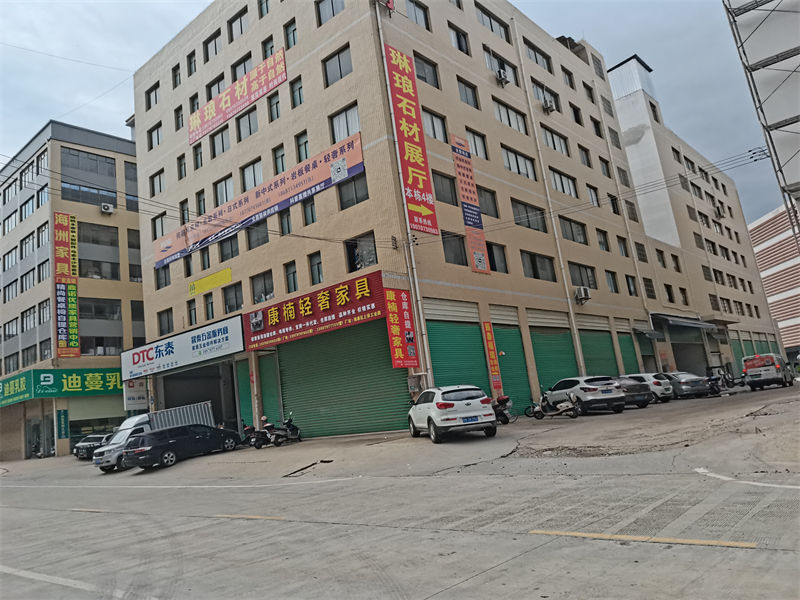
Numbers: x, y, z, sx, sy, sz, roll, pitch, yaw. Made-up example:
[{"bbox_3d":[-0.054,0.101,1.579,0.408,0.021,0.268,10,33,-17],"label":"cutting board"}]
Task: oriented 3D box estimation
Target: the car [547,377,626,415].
[{"bbox_3d":[8.051,4.267,26.586,1.830,1.600,4.380,-6,-11,-11],"label":"car"}]

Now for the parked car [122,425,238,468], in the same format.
[{"bbox_3d":[-9.137,6.190,25.843,1.800,1.560,4.750,-17,-12,37],"label":"parked car"}]

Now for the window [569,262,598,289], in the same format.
[{"bbox_3d":[11.457,-1.497,37.767,0.200,1.500,3.750,-17,-14,39],"label":"window"}]

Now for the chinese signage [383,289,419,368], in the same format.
[{"bbox_3d":[0.120,1.172,24.882,0.060,3.322,1.630,-17,-14,40],"label":"chinese signage"}]

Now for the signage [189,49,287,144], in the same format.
[{"bbox_3d":[-9.220,-11.028,33.070,8.945,1.839,0.120,-15,-13,38],"label":"signage"}]

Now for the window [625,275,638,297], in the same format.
[{"bbox_3d":[16.860,-0.996,43.866,0.200,1.500,1.650,-17,-14,39],"label":"window"}]

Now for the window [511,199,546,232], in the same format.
[{"bbox_3d":[7.312,-4.668,34.072,0.200,1.500,3.750,-17,-14,39],"label":"window"}]

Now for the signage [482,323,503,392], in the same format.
[{"bbox_3d":[4.340,2.565,27.825,0.060,3.150,0.650,-17,-14,39],"label":"signage"}]

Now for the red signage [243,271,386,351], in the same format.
[{"bbox_3d":[-4.398,0.718,28.436,9.799,2.024,0.250,-17,-14,38],"label":"red signage"}]

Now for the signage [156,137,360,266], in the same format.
[{"bbox_3d":[-8.587,-4.644,32.100,18.131,1.808,0.120,-15,-13,38],"label":"signage"}]

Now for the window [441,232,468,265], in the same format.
[{"bbox_3d":[2.475,-2.292,27.613,0.200,1.520,1.800,-17,-14,39],"label":"window"}]

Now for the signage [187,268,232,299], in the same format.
[{"bbox_3d":[-11.399,-1.045,35.930,4.471,0.840,0.070,-16,-14,39],"label":"signage"}]

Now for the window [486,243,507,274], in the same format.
[{"bbox_3d":[4.866,-2.049,30.303,0.200,1.520,1.750,-17,-14,39],"label":"window"}]

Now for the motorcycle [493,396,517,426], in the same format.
[{"bbox_3d":[3.681,4.424,23.898,0.700,1.120,1.850,0,-13,-33],"label":"motorcycle"}]

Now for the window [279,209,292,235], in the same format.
[{"bbox_3d":[-5.604,-3.960,29.861,0.857,1.463,0.200,-15,-13,38],"label":"window"}]

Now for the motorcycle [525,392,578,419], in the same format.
[{"bbox_3d":[6.118,4.183,23.919,1.800,1.120,0.700,-12,-12,20],"label":"motorcycle"}]

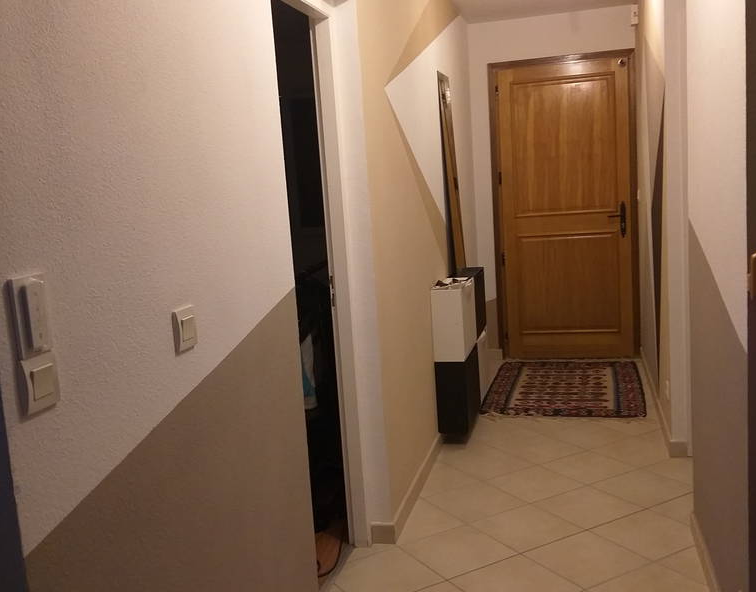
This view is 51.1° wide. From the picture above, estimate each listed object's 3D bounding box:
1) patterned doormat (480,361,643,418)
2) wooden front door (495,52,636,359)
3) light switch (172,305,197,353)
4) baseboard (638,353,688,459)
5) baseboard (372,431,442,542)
[{"bbox_3d":[1.254,0.597,5.303,0.961,0.011,1.404,-2,9,15],"label":"patterned doormat"},{"bbox_3d":[1.402,-0.607,5.917,0.943,2.192,0.060,-2,9,15],"label":"wooden front door"},{"bbox_3d":[-0.380,0.065,1.565,0.013,0.079,0.076,-2,9,15],"label":"light switch"},{"bbox_3d":[1.730,0.590,4.880,0.082,0.081,2.092,-2,9,15],"label":"baseboard"},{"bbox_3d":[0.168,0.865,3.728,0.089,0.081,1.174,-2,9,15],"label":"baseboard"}]

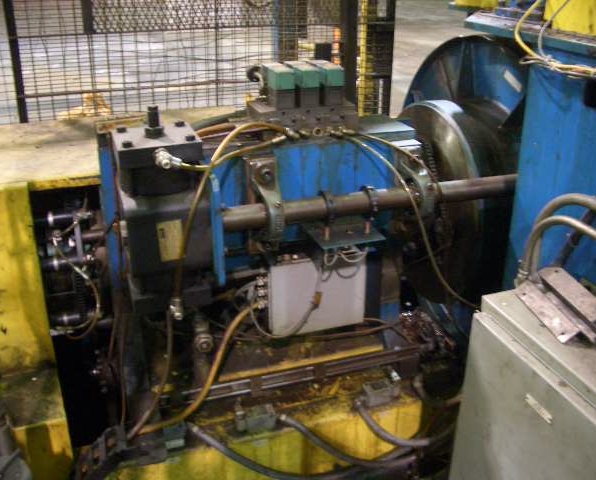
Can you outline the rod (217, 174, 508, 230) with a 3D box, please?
[{"bbox_3d":[0.258,-0.121,2.005,0.998,0.064,0.064,-8,25,-18],"label":"rod"}]

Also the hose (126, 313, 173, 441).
[{"bbox_3d":[-0.417,0.381,1.826,0.176,0.322,0.136,-8,25,-18],"label":"hose"}]

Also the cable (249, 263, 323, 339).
[{"bbox_3d":[-0.048,0.179,2.091,0.223,0.256,0.132,-8,25,-18],"label":"cable"}]

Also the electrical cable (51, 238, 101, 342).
[{"bbox_3d":[-0.674,0.151,1.922,0.164,0.348,0.112,-8,25,-18],"label":"electrical cable"}]

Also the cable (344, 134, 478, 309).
[{"bbox_3d":[0.398,-0.030,2.122,0.501,0.656,0.177,-8,25,-18],"label":"cable"}]

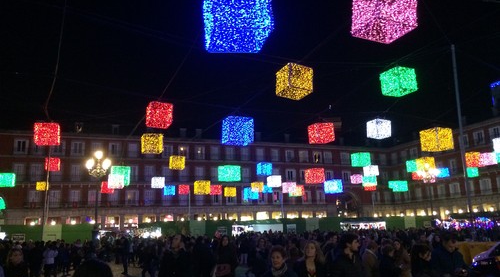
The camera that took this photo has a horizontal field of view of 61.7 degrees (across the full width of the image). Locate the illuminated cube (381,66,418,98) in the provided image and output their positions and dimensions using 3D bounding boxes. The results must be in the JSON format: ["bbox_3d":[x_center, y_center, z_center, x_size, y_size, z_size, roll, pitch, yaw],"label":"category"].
[{"bbox_3d":[7.259,-2.731,20.422,1.130,1.096,1.130,3,-13,-24],"label":"illuminated cube"}]

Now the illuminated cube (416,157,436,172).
[{"bbox_3d":[19.091,2.832,45.465,1.280,1.242,1.280,3,-13,-22],"label":"illuminated cube"}]

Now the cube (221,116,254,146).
[{"bbox_3d":[-0.703,-0.400,24.707,1.500,1.455,1.500,1,-13,-17],"label":"cube"}]

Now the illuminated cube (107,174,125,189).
[{"bbox_3d":[-14.913,4.828,46.727,1.580,1.533,1.580,3,-13,-22],"label":"illuminated cube"}]

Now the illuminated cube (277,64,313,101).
[{"bbox_3d":[2.021,-2.528,18.980,1.200,1.164,1.200,4,-13,-25],"label":"illuminated cube"}]

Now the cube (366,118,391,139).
[{"bbox_3d":[9.215,-0.652,29.884,1.170,1.135,1.170,3,-13,-24],"label":"cube"}]

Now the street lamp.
[{"bbox_3d":[-10.880,4.655,29.686,1.708,7.741,1.708,3,-13,-23],"label":"street lamp"}]

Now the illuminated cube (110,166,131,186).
[{"bbox_3d":[-12.376,3.606,40.085,1.700,1.649,1.700,2,-13,-20],"label":"illuminated cube"}]

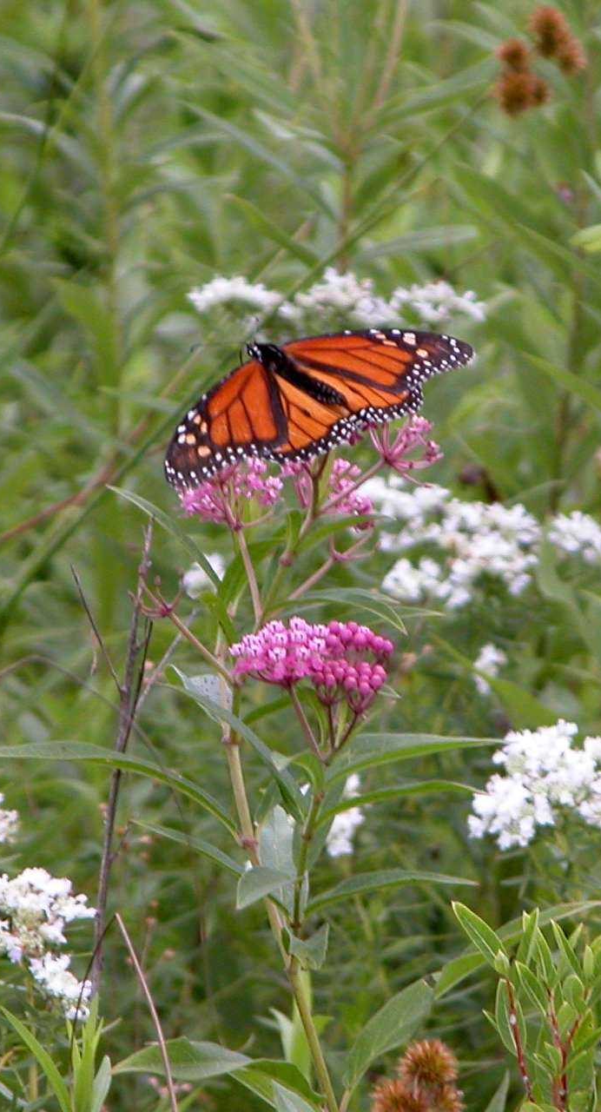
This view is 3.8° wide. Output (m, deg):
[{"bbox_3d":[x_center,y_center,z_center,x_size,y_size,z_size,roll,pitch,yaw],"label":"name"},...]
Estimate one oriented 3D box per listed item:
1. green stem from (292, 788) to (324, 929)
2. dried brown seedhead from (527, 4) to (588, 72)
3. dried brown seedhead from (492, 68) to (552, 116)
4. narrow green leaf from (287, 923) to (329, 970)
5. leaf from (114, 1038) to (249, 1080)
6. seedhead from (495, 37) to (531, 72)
[{"bbox_3d":[0.002,0.079,2.340,0.003,0.038,0.003,9,14,-2],"label":"green stem"},{"bbox_3d":[0.090,-0.181,3.150,0.021,0.022,0.017,0,14,0],"label":"dried brown seedhead"},{"bbox_3d":[0.078,-0.162,3.150,0.020,0.015,0.016,0,14,0],"label":"dried brown seedhead"},{"bbox_3d":[0.002,0.101,2.330,0.011,0.010,0.015,-6,32,-8],"label":"narrow green leaf"},{"bbox_3d":[-0.031,0.130,2.320,0.036,0.006,0.015,-1,32,-1],"label":"leaf"},{"bbox_3d":[0.074,-0.176,3.150,0.012,0.012,0.012,0,14,0],"label":"seedhead"}]

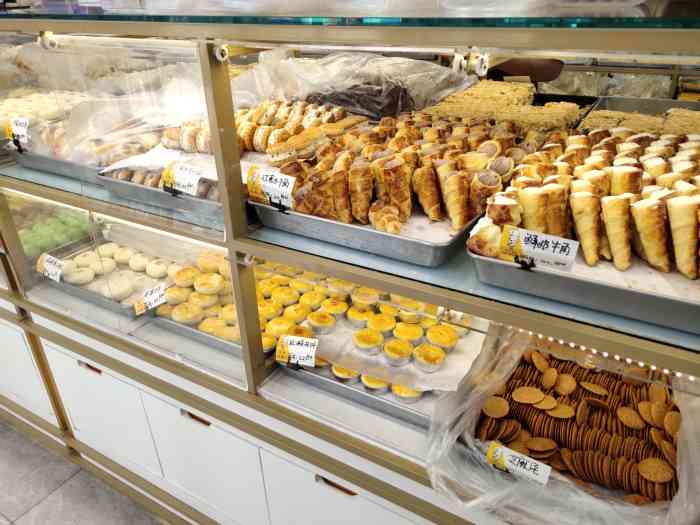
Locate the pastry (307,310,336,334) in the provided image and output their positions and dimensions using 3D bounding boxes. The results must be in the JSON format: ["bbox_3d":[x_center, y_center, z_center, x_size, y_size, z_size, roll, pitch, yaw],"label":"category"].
[{"bbox_3d":[-0.066,0.141,1.373,0.069,0.034,0.069,-2,27,1],"label":"pastry"}]

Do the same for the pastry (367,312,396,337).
[{"bbox_3d":[0.076,0.157,1.394,0.069,0.031,0.069,-2,27,1],"label":"pastry"}]

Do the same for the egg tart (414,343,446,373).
[{"bbox_3d":[0.175,0.208,1.275,0.068,0.035,0.068,-2,27,1],"label":"egg tart"}]

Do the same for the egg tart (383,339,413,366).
[{"bbox_3d":[0.109,0.203,1.301,0.068,0.031,0.068,-2,27,1],"label":"egg tart"}]

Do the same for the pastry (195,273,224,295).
[{"bbox_3d":[-0.365,0.055,1.524,0.076,0.045,0.076,-2,27,1],"label":"pastry"}]

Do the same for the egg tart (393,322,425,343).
[{"bbox_3d":[0.130,0.162,1.316,0.068,0.033,0.068,-2,27,1],"label":"egg tart"}]

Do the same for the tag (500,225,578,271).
[{"bbox_3d":[0.254,-0.018,0.789,0.100,0.055,0.008,15,40,23],"label":"tag"}]

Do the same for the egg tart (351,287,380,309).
[{"bbox_3d":[0.040,0.099,1.496,0.070,0.031,0.070,-2,27,1],"label":"egg tart"}]

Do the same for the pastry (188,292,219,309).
[{"bbox_3d":[-0.387,0.099,1.551,0.074,0.038,0.074,-2,27,1],"label":"pastry"}]

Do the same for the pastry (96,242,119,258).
[{"bbox_3d":[-0.748,-0.038,1.813,0.067,0.043,0.067,14,31,29],"label":"pastry"}]

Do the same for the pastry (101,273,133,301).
[{"bbox_3d":[-0.659,0.068,1.661,0.083,0.058,0.083,-2,27,1],"label":"pastry"}]

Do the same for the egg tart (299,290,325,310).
[{"bbox_3d":[-0.100,0.096,1.524,0.066,0.036,0.066,-2,27,1],"label":"egg tart"}]

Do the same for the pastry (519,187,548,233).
[{"bbox_3d":[0.300,-0.062,0.940,0.044,0.108,0.044,0,18,36],"label":"pastry"}]

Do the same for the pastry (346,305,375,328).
[{"bbox_3d":[0.029,0.137,1.436,0.068,0.031,0.068,-2,27,1],"label":"pastry"}]

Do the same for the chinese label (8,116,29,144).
[{"bbox_3d":[-0.823,-0.327,1.452,0.092,0.062,0.008,14,22,30],"label":"chinese label"}]

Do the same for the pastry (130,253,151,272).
[{"bbox_3d":[-0.620,0.000,1.727,0.066,0.046,0.066,14,31,29],"label":"pastry"}]

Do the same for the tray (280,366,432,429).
[{"bbox_3d":[0.169,0.157,1.403,0.405,0.048,0.590,14,32,29],"label":"tray"}]

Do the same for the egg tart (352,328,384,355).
[{"bbox_3d":[0.042,0.176,1.296,0.069,0.034,0.069,-2,27,1],"label":"egg tart"}]

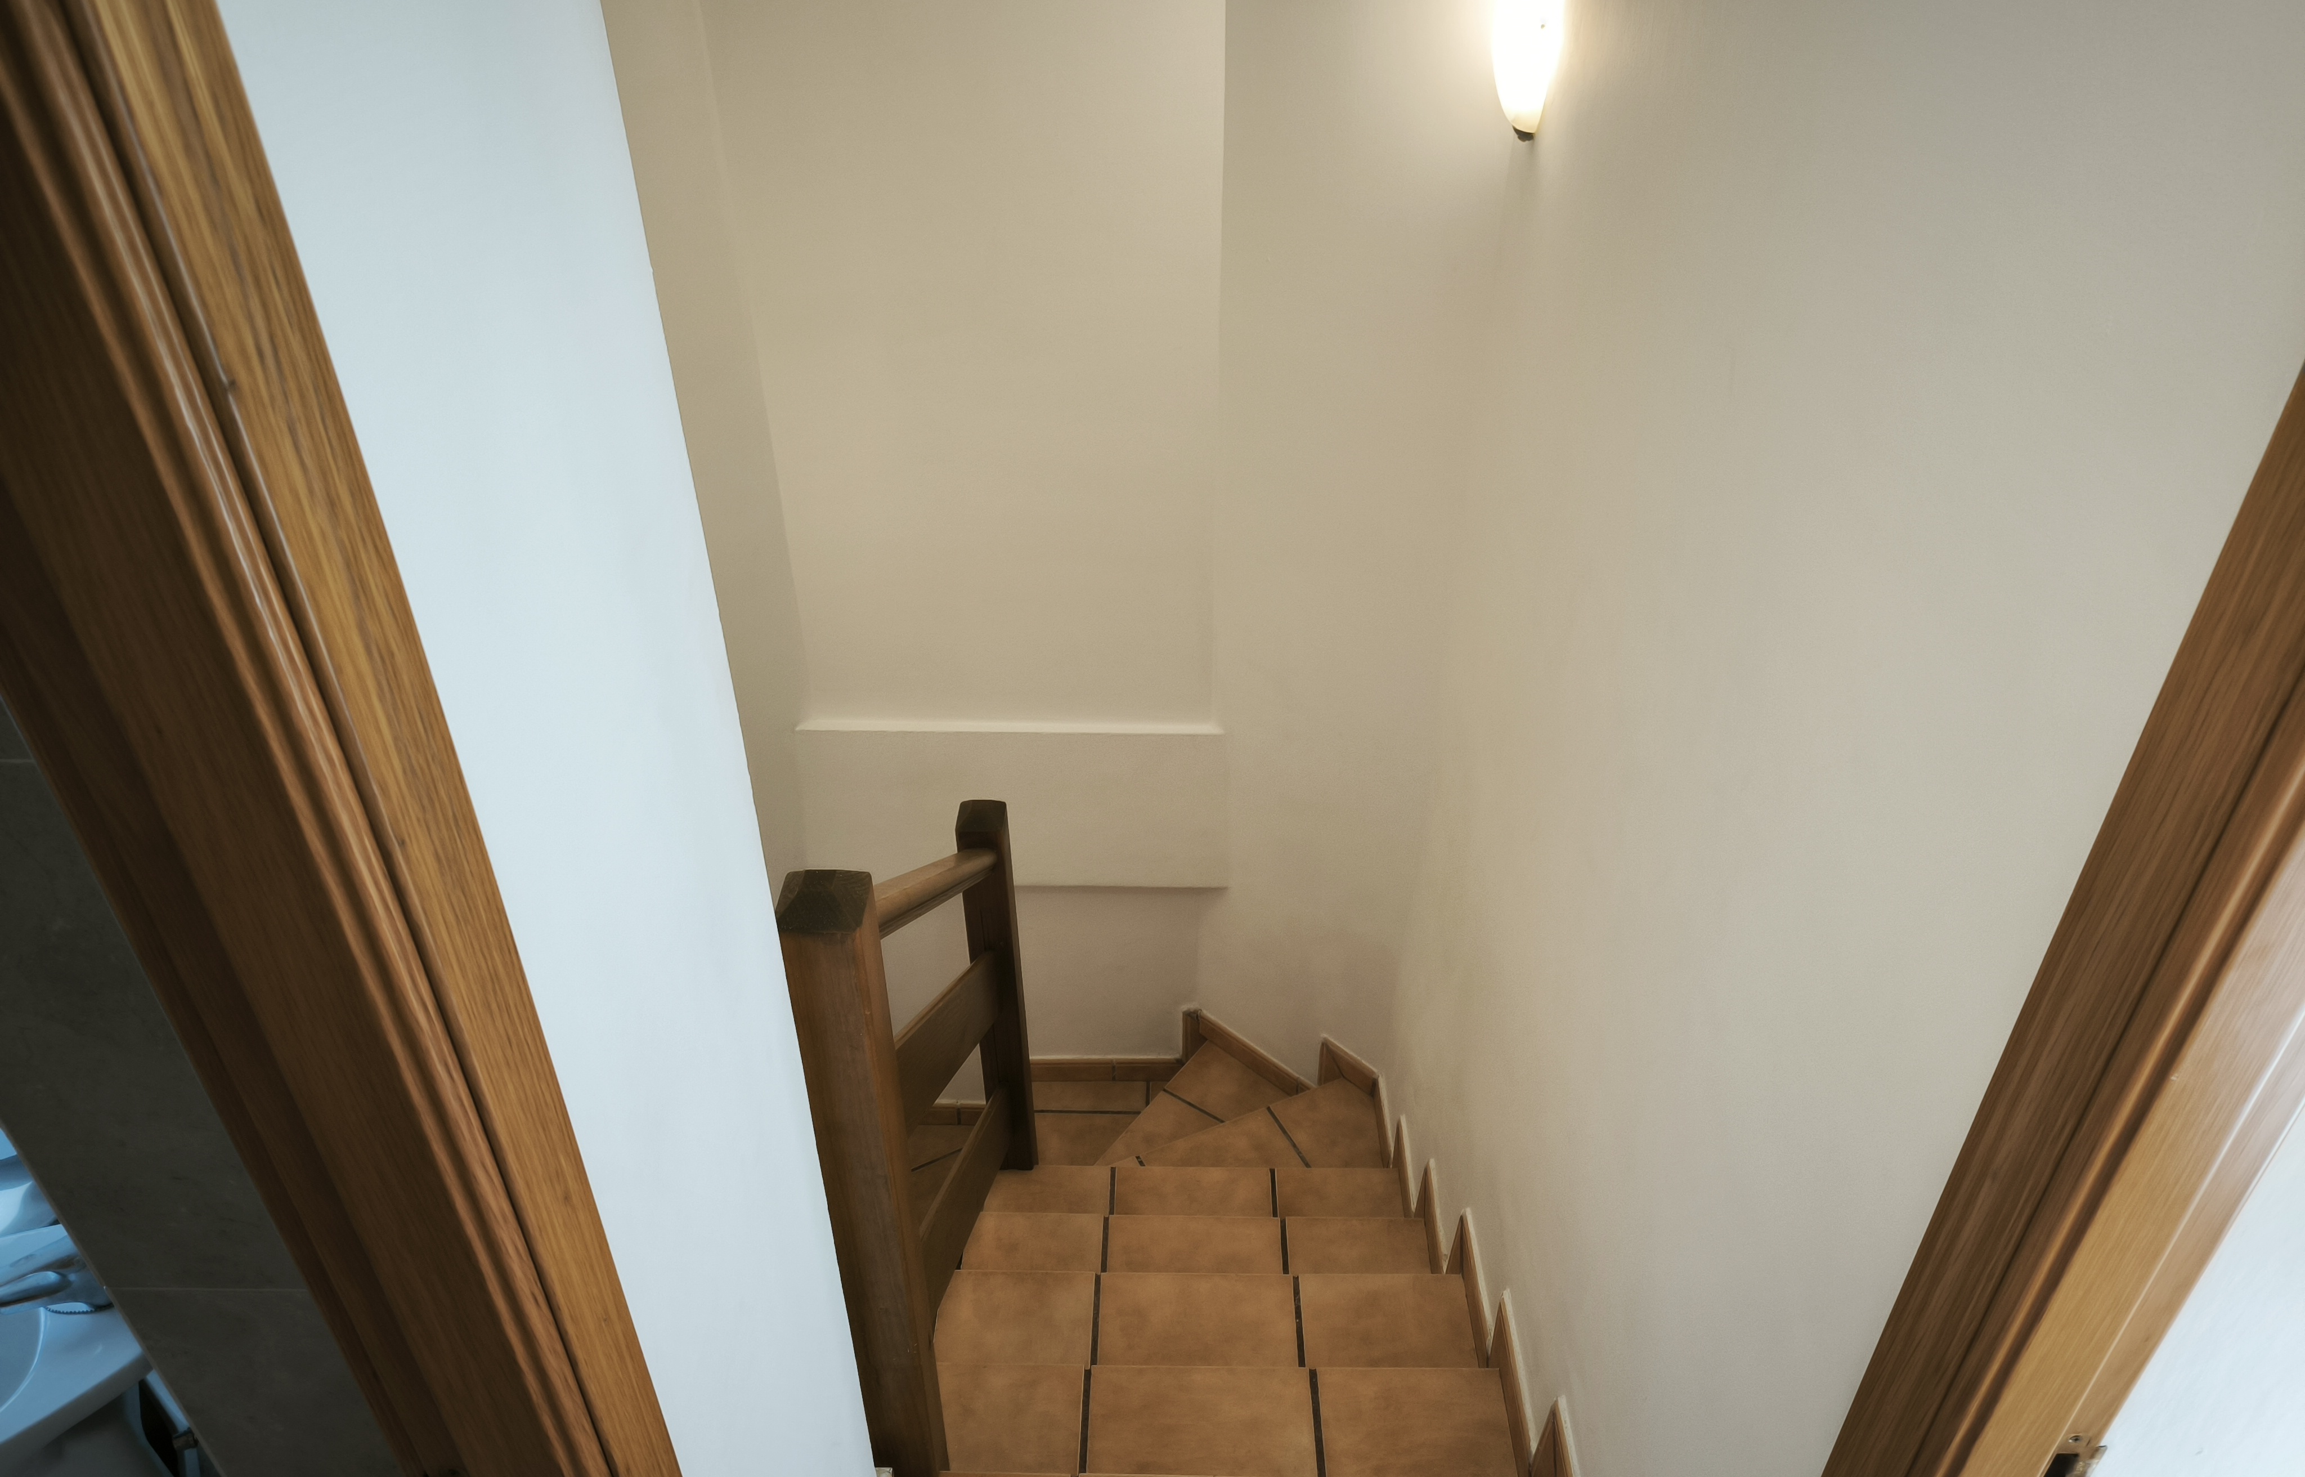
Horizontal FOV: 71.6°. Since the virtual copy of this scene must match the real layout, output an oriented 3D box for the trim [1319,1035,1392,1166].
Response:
[{"bbox_3d":[0.474,0.889,3.712,0.141,0.164,0.385,0,36,1],"label":"trim"}]

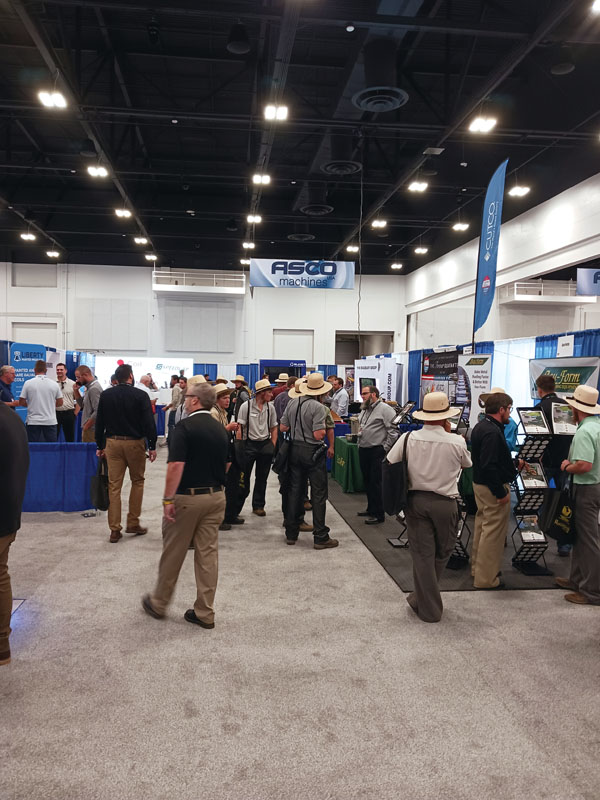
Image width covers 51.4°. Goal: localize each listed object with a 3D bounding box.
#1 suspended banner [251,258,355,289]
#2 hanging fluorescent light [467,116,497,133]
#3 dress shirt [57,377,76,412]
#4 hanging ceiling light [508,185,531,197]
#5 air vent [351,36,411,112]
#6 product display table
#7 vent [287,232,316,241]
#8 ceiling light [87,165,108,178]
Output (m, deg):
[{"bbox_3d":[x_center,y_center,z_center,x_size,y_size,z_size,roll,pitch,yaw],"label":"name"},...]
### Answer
[{"bbox_3d":[0.121,-5.448,27.000,4.550,1.220,0.060,1,2,-7],"label":"suspended banner"},{"bbox_3d":[5.340,-8.068,18.224,0.650,0.200,0.720,1,2,-7],"label":"hanging fluorescent light"},{"bbox_3d":[-4.093,-0.095,10.800,0.500,0.600,0.280,1,2,-7],"label":"dress shirt"},{"bbox_3d":[8.683,-8.297,24.657,0.650,0.200,0.720,1,2,-7],"label":"hanging ceiling light"},{"bbox_3d":[2.318,-9.312,17.813,1.620,1.600,1.620,1,2,-7],"label":"air vent"},{"bbox_3d":[1.054,1.038,10.386,0.800,0.770,1.180,1,2,-7],"label":"product display table"},{"bbox_3d":[0.099,-9.466,36.154,1.600,0.300,1.600,1,2,-7],"label":"vent"},{"bbox_3d":[-7.509,-8.498,23.109,0.620,0.160,0.700,0,2,-7],"label":"ceiling light"}]

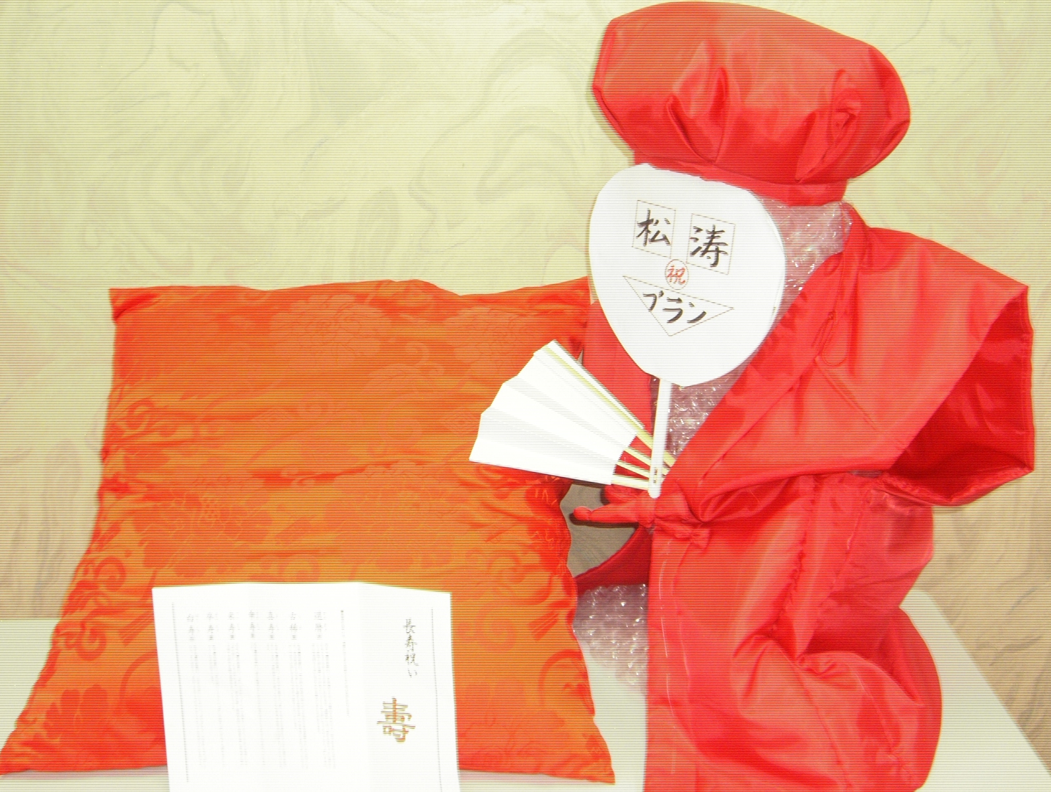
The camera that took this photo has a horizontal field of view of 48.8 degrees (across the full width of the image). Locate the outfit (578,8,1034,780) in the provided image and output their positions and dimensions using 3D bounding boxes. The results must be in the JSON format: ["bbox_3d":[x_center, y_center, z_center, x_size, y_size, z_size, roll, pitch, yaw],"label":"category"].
[{"bbox_3d":[0.240,0.000,1.120,0.470,0.690,0.350,17,26,38],"label":"outfit"}]

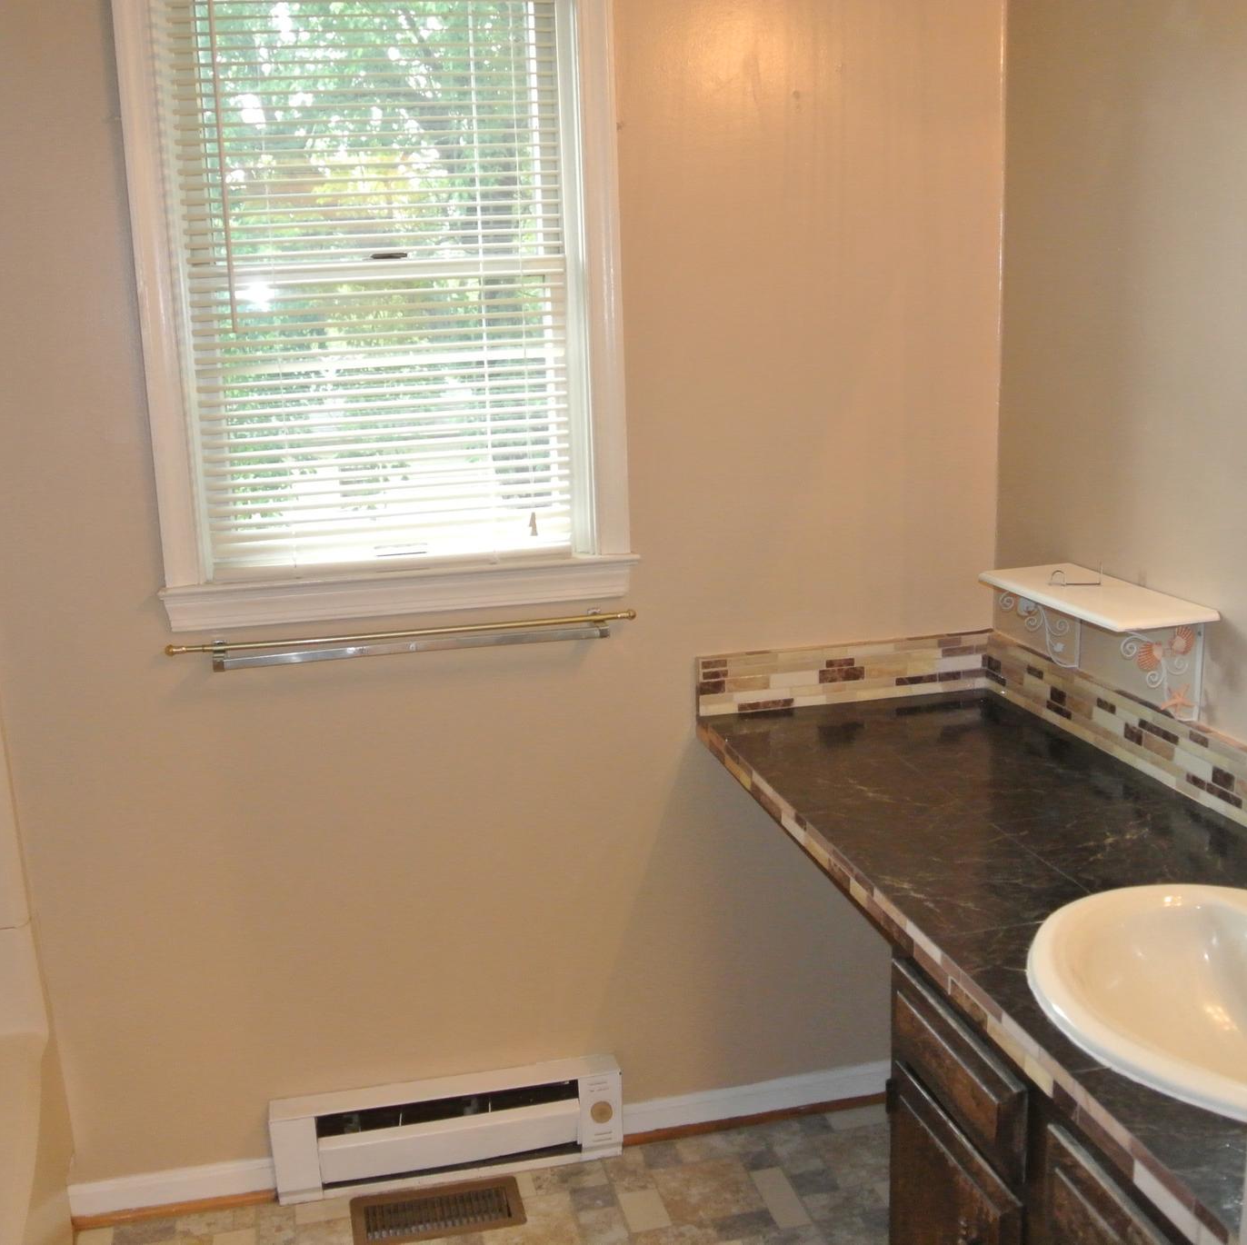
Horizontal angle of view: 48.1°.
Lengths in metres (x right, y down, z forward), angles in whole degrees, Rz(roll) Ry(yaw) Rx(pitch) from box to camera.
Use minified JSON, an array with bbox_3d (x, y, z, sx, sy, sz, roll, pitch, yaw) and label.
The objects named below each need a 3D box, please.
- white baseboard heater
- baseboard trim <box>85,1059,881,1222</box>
[{"bbox_3d":[-0.301,0.888,2.442,0.601,0.165,0.068,-4,13,-12],"label":"white baseboard heater"},{"bbox_3d":[-0.153,0.921,2.509,1.586,0.083,0.020,-4,13,-12],"label":"baseboard trim"}]

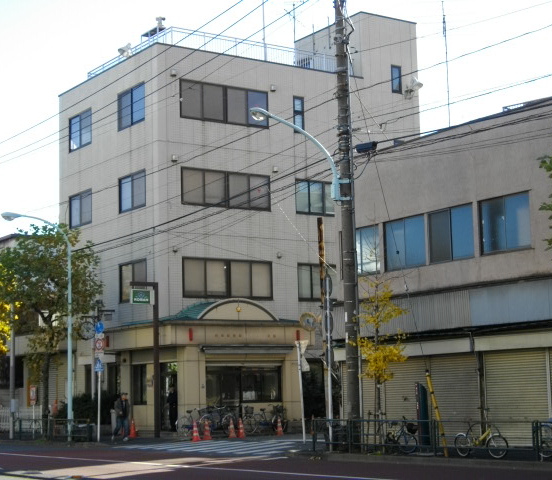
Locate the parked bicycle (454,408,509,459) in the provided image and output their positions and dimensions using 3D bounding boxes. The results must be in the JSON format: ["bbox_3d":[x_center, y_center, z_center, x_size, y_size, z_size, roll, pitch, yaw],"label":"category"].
[{"bbox_3d":[4.421,4.187,24.822,0.520,1.030,1.540,4,-10,-35],"label":"parked bicycle"}]

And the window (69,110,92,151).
[{"bbox_3d":[-8.247,-4.609,48.561,0.140,1.500,2.180,4,-10,-35],"label":"window"}]

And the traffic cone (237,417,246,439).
[{"bbox_3d":[-1.155,6.289,38.447,0.360,0.700,0.360,-1,-8,0],"label":"traffic cone"}]

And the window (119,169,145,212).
[{"bbox_3d":[-5.610,-1.889,45.260,0.150,1.450,2.240,4,-9,-34],"label":"window"}]

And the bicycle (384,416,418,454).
[{"bbox_3d":[3.042,4.749,27.900,0.500,0.920,1.420,2,-9,-25],"label":"bicycle"}]

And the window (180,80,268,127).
[{"bbox_3d":[-2.037,-5.400,45.686,4.162,1.553,0.150,4,-10,-34],"label":"window"}]

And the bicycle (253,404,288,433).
[{"bbox_3d":[-0.206,6.711,43.031,1.660,1.060,0.540,4,-10,-35],"label":"bicycle"}]

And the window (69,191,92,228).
[{"bbox_3d":[-8.152,-1.262,48.083,0.140,1.388,2.134,4,-10,-35],"label":"window"}]

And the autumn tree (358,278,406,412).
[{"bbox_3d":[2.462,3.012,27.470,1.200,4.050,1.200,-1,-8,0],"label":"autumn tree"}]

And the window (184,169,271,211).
[{"bbox_3d":[-1.944,-1.970,45.303,4.130,1.470,0.150,4,-9,-34],"label":"window"}]

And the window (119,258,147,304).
[{"bbox_3d":[-5.424,1.612,43.846,0.140,1.491,2.199,4,-10,-35],"label":"window"}]

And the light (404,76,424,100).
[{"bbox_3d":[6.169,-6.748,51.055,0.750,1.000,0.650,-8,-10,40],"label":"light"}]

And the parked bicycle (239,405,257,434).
[{"bbox_3d":[-1.269,6.636,42.296,1.700,1.060,0.550,4,-10,-35],"label":"parked bicycle"}]

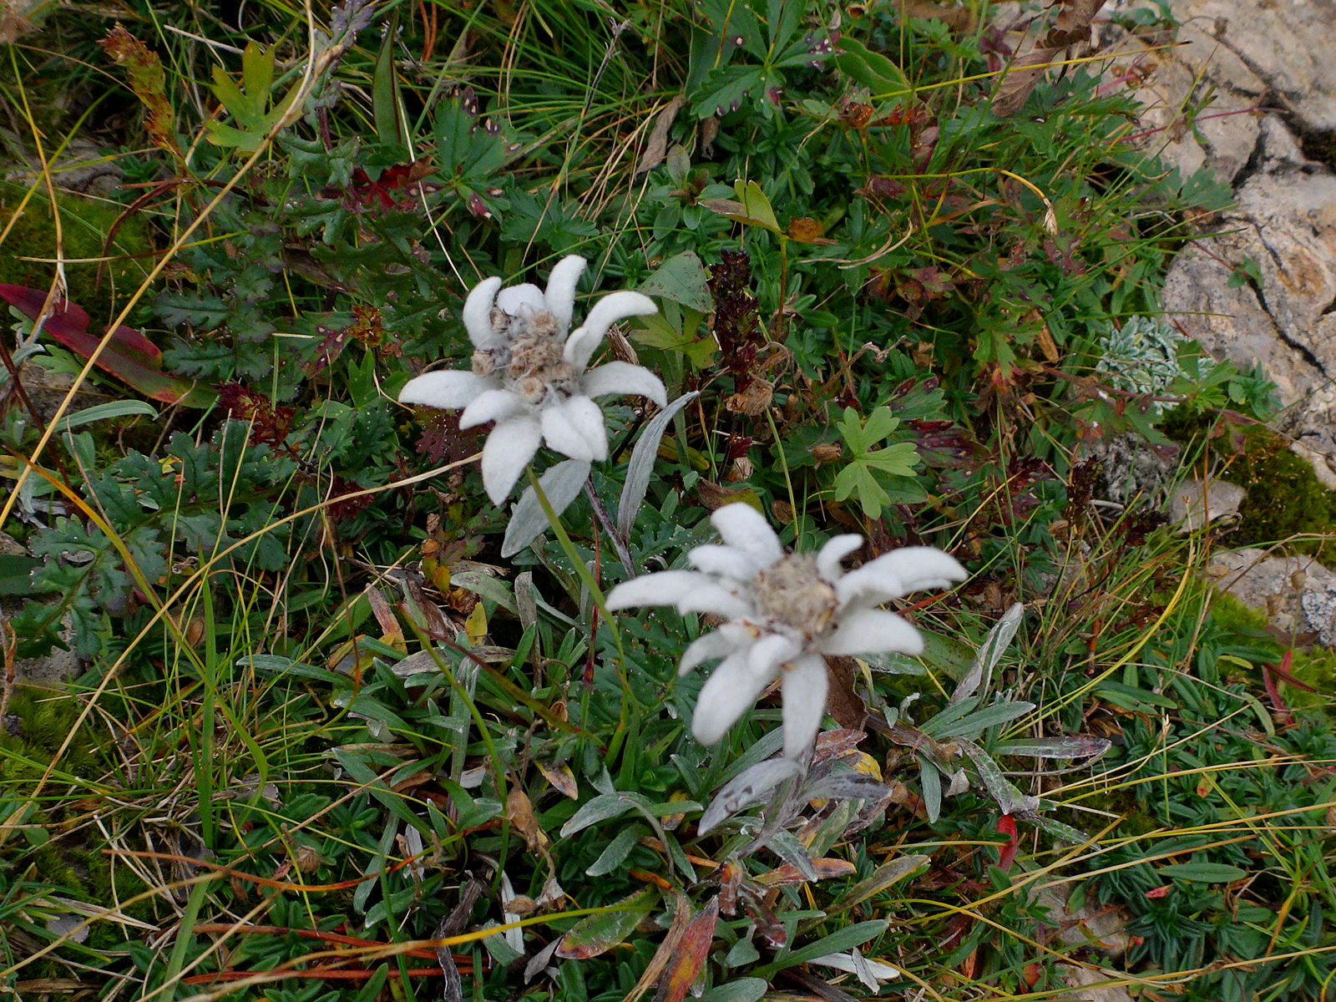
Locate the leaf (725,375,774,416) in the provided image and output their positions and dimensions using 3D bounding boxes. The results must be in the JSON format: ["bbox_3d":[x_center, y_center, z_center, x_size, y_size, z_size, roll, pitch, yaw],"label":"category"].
[{"bbox_3d":[0.029,-0.038,0.335,0.017,0.012,0.013,0,55,0],"label":"leaf"}]

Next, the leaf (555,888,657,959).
[{"bbox_3d":[-0.016,0.114,0.249,0.027,0.005,0.011,-25,59,-19],"label":"leaf"}]

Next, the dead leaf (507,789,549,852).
[{"bbox_3d":[-0.039,0.090,0.261,0.008,0.006,0.019,-19,71,-8],"label":"dead leaf"}]

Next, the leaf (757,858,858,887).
[{"bbox_3d":[0.036,0.096,0.239,0.027,0.004,0.005,-10,52,4],"label":"leaf"}]

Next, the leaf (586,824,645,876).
[{"bbox_3d":[-0.014,0.097,0.257,0.019,0.005,0.007,-32,61,-22],"label":"leaf"}]

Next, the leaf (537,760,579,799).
[{"bbox_3d":[-0.030,0.077,0.256,0.016,0.004,0.007,34,59,30],"label":"leaf"}]

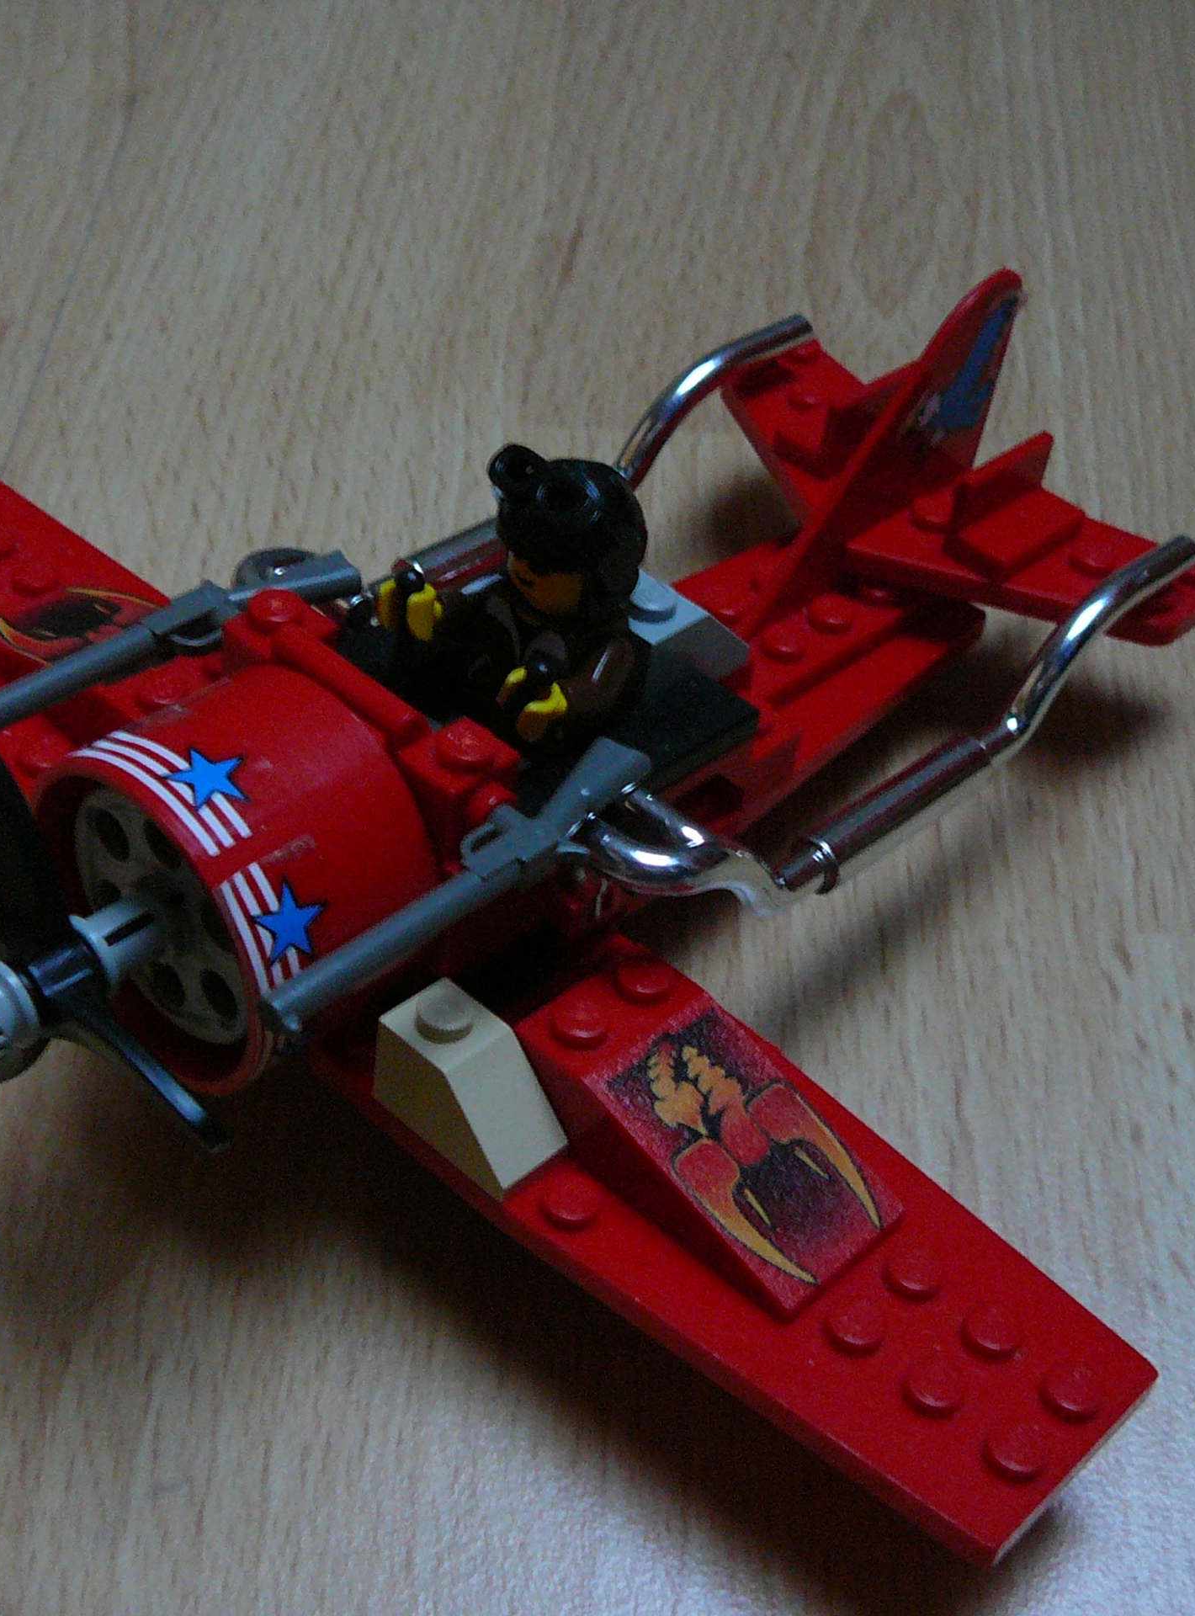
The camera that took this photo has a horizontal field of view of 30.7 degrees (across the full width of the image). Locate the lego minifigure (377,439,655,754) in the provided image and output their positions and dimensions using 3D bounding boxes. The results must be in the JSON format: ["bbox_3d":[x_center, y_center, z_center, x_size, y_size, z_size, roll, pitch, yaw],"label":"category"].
[{"bbox_3d":[-0.006,-0.016,0.199,0.023,0.036,0.023,36,48,27],"label":"lego minifigure"}]

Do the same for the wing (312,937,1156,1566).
[{"bbox_3d":[0.014,0.031,0.183,0.066,0.015,0.032,35,47,29],"label":"wing"}]

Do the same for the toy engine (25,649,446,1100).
[{"bbox_3d":[-0.031,0.006,0.186,0.032,0.032,0.020,36,48,27],"label":"toy engine"}]

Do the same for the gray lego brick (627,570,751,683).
[{"bbox_3d":[0.005,-0.018,0.215,0.016,0.007,0.015,36,48,27],"label":"gray lego brick"}]

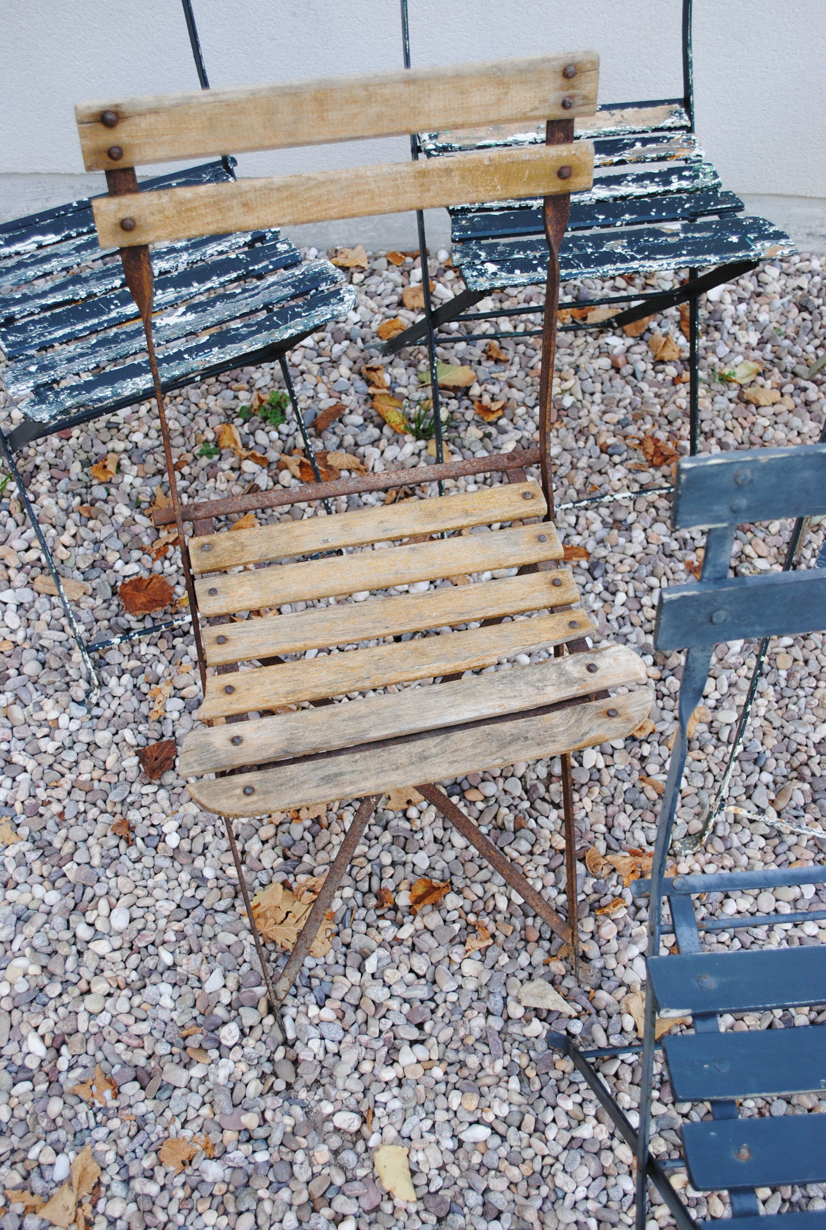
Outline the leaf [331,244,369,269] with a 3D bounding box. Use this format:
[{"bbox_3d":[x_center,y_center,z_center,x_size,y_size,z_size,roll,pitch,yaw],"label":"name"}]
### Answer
[{"bbox_3d":[-0.100,-0.572,1.964,0.058,0.030,0.032,2,60,-3],"label":"leaf"}]

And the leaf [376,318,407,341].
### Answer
[{"bbox_3d":[-0.031,-0.439,1.895,0.045,0.025,0.030,2,60,-3],"label":"leaf"}]

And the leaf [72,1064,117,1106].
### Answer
[{"bbox_3d":[-0.337,0.508,1.316,0.040,0.013,0.036,37,61,22],"label":"leaf"}]

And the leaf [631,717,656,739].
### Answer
[{"bbox_3d":[0.297,0.147,1.596,0.032,0.014,0.023,-16,56,-13],"label":"leaf"}]

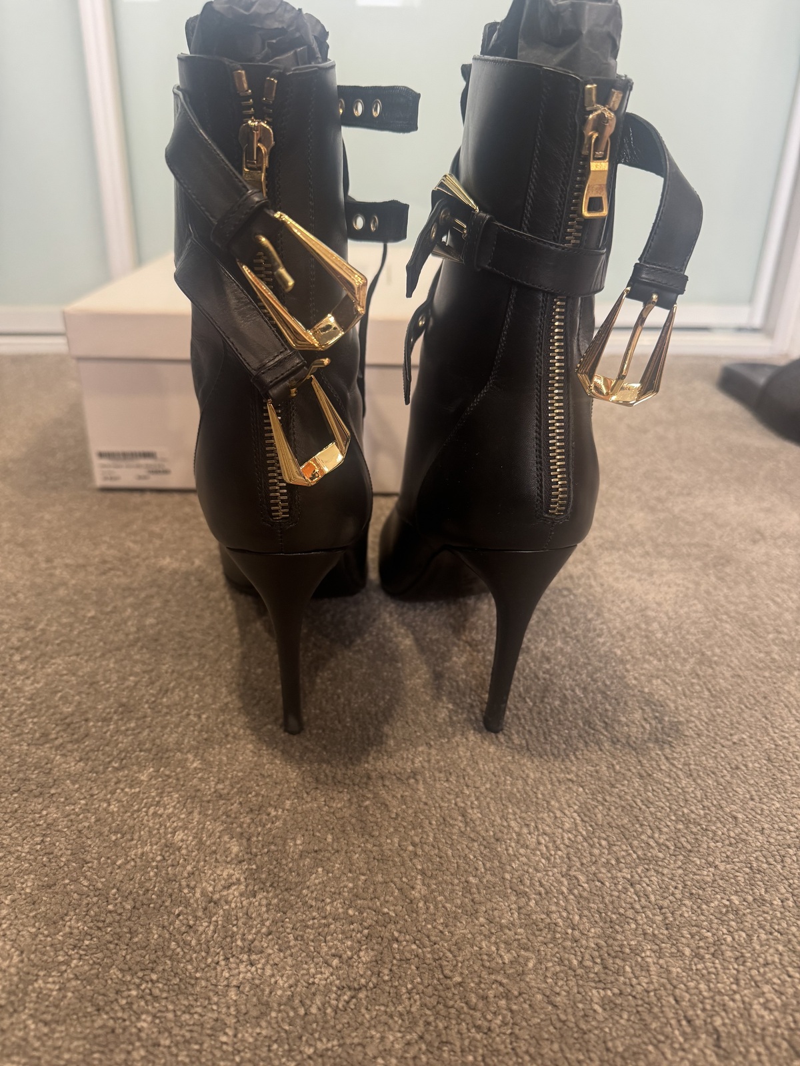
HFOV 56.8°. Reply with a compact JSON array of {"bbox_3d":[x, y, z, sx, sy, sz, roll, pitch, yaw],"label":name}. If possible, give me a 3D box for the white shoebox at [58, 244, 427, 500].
[{"bbox_3d":[-0.069,-0.178,0.695,0.322,0.124,0.414,1,27,-4],"label":"white shoebox"}]

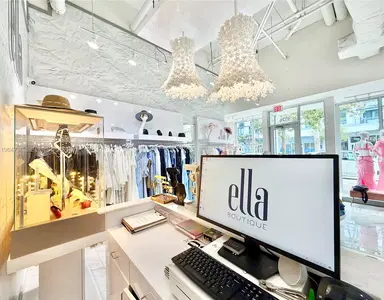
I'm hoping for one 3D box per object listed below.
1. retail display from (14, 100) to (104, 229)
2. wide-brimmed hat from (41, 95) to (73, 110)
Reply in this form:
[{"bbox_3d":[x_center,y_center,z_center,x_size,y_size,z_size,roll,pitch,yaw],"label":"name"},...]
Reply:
[{"bbox_3d":[-0.905,0.090,1.140,0.425,0.650,0.430,0,0,-42],"label":"retail display"},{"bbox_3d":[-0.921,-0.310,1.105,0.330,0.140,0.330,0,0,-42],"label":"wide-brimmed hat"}]

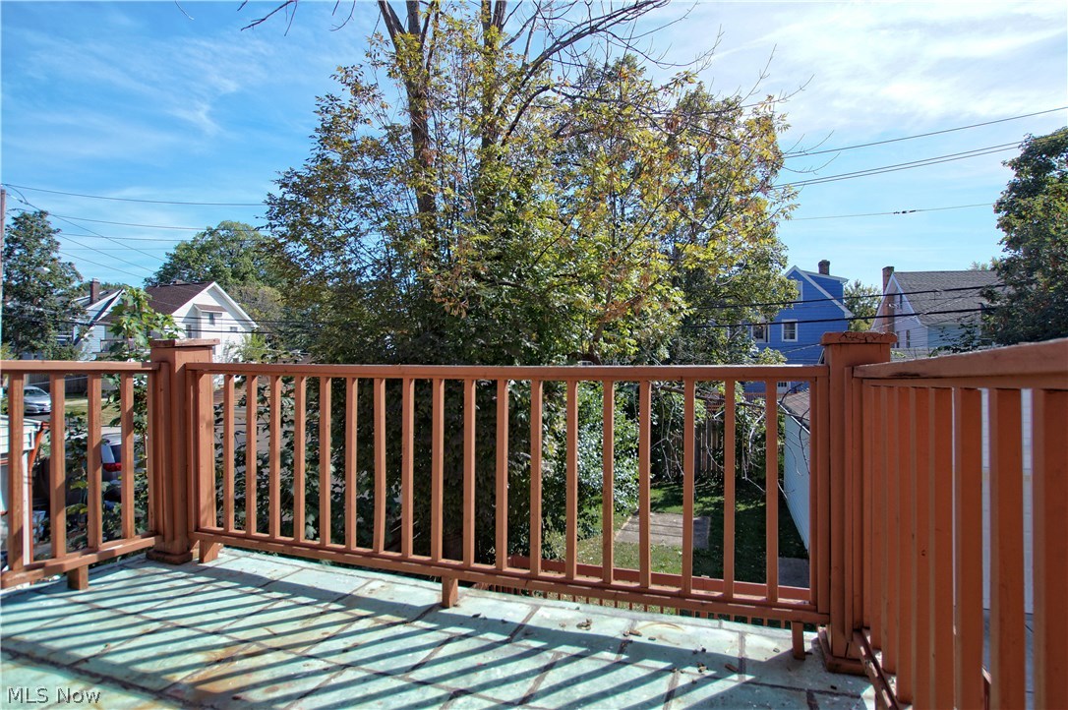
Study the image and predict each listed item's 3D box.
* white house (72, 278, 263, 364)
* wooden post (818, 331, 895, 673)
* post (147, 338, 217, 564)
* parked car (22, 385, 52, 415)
[{"bbox_3d":[-29.200,-1.150,41.800,11.200,8.600,8.600,0,0,20],"label":"white house"},{"bbox_3d":[1.152,0.510,1.940,0.208,1.175,0.208,0,0,17],"label":"wooden post"},{"bbox_3d":[-1.930,0.510,2.930,0.225,1.180,0.225,0,0,22],"label":"post"},{"bbox_3d":[-27.400,2.390,28.400,4.500,1.430,1.800,0,0,23],"label":"parked car"}]

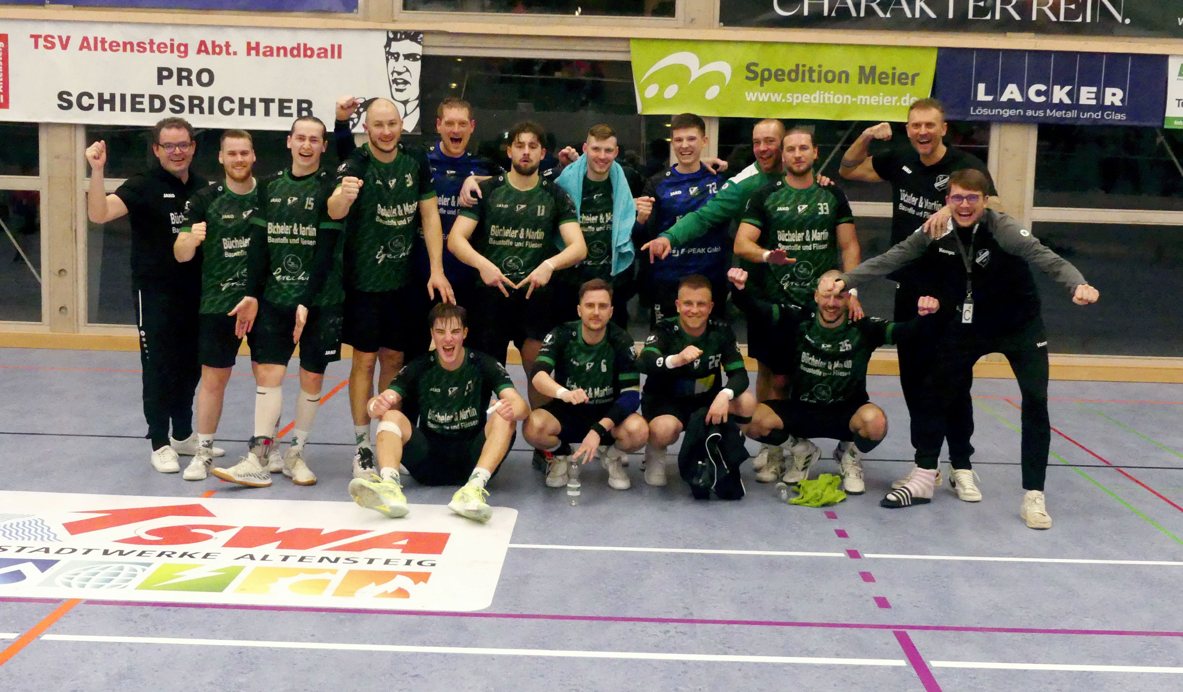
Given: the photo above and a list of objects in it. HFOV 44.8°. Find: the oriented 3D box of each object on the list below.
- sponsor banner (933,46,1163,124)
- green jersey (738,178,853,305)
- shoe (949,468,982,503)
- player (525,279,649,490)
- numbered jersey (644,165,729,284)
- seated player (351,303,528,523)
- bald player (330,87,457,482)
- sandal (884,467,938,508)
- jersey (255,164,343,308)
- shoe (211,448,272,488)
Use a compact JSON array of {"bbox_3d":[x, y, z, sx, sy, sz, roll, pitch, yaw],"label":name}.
[{"bbox_3d":[3.651,-2.050,11.371,1.835,0.578,0.040,2,7,1],"label":"sponsor banner"},{"bbox_3d":[1.075,-0.538,7.473,0.570,0.655,0.290,3,8,8],"label":"green jersey"},{"bbox_3d":[1.893,0.694,7.275,0.108,0.125,0.300,2,7,1],"label":"shoe"},{"bbox_3d":[-0.019,0.185,7.308,0.620,1.030,0.820,1,7,-2],"label":"player"},{"bbox_3d":[0.515,-0.636,7.673,0.480,0.630,0.280,2,7,1],"label":"numbered jersey"},{"bbox_3d":[-0.728,0.273,6.940,0.820,0.915,1.020,1,7,-3],"label":"seated player"},{"bbox_3d":[-1.017,-0.281,7.277,0.630,1.910,0.460,1,7,0],"label":"bald player"},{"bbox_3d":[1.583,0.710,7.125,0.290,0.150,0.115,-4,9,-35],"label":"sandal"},{"bbox_3d":[-1.481,-0.546,7.245,0.450,0.700,0.280,3,7,13],"label":"jersey"},{"bbox_3d":[-1.735,0.605,7.141,0.310,0.130,0.110,13,3,-20],"label":"shoe"}]

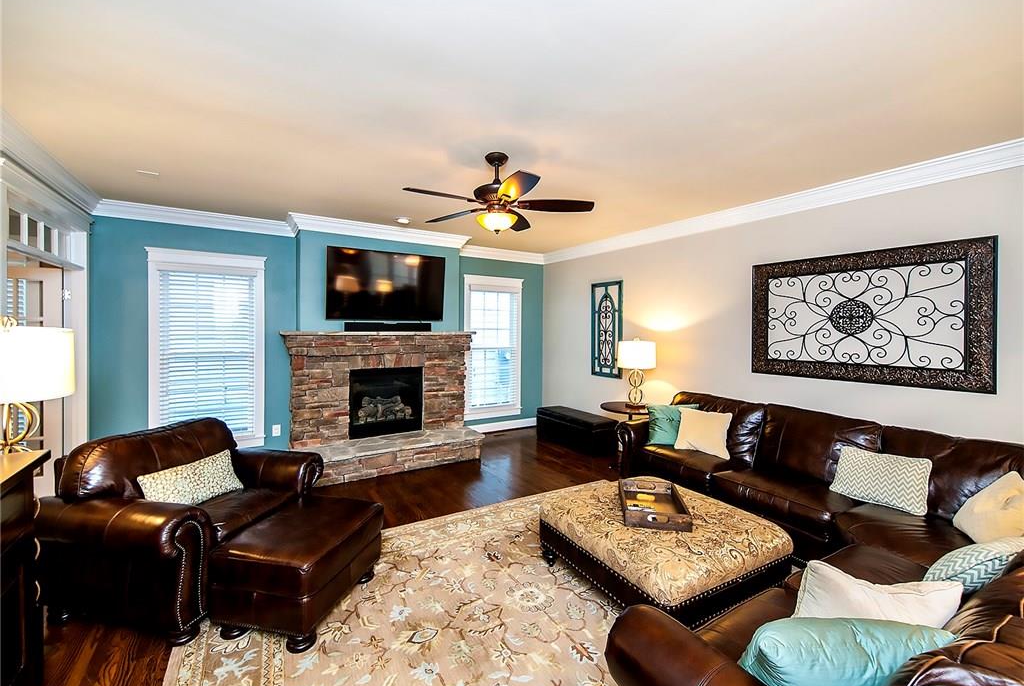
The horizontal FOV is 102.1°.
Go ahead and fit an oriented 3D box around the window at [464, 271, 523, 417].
[{"bbox_3d":[-0.259,0.069,6.199,0.983,2.075,0.101,-1,2,-33],"label":"window"}]

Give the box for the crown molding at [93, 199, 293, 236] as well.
[{"bbox_3d":[-3.138,-1.269,4.225,1.675,0.137,0.128,-1,2,-33],"label":"crown molding"}]

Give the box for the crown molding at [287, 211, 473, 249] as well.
[{"bbox_3d":[-1.425,-1.274,4.820,2.067,0.137,0.148,-1,2,-33],"label":"crown molding"}]

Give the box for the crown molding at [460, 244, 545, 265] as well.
[{"bbox_3d":[-0.133,-1.308,6.158,1.602,0.137,0.128,-1,2,-33],"label":"crown molding"}]

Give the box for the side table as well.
[{"bbox_3d":[1.321,1.068,4.643,0.655,0.694,0.655,-1,2,-33],"label":"side table"}]

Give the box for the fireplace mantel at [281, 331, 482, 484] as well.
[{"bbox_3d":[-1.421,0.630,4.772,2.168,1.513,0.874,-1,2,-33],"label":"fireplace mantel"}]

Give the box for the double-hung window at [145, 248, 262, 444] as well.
[{"bbox_3d":[-3.145,0.111,4.342,0.967,2.067,0.101,-1,2,-33],"label":"double-hung window"}]

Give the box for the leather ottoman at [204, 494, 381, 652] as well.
[{"bbox_3d":[-1.153,1.235,2.306,0.554,0.476,0.710,1,2,12],"label":"leather ottoman"}]

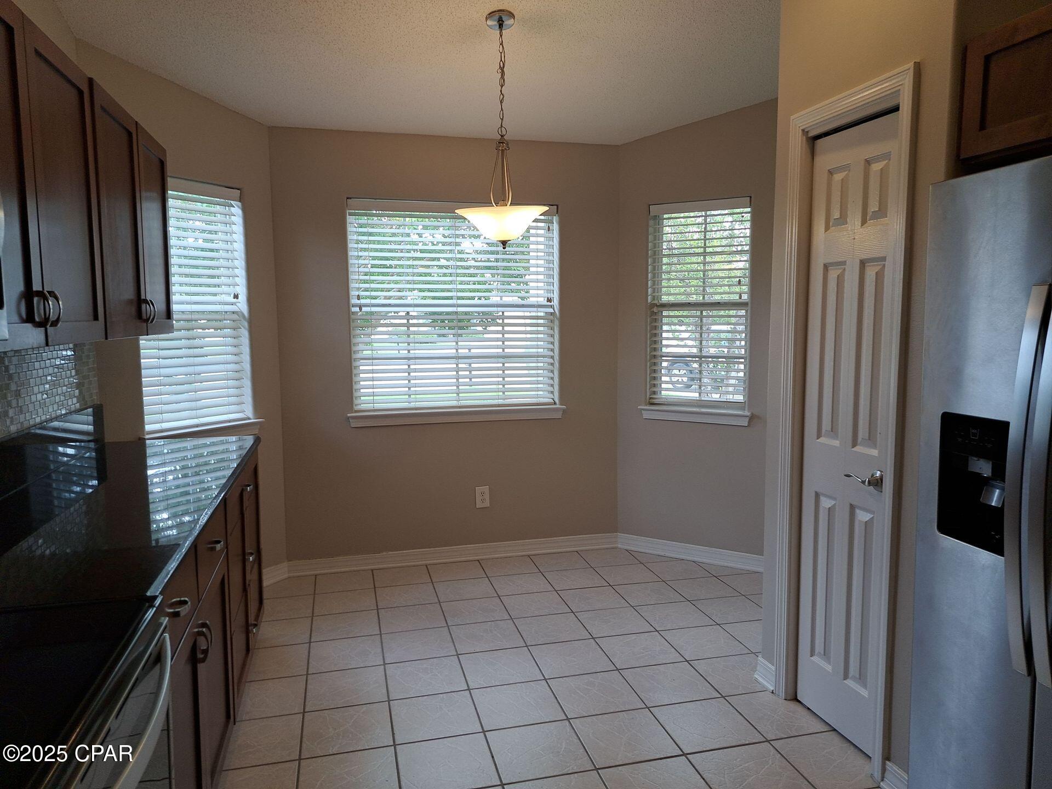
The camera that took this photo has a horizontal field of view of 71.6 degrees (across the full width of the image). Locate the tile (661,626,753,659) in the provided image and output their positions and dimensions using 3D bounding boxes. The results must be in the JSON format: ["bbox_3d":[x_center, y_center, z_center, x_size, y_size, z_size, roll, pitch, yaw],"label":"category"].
[{"bbox_3d":[0.793,1.106,3.249,0.302,0.010,0.298,-2,6,-14],"label":"tile"}]

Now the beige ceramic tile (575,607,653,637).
[{"bbox_3d":[0.420,1.088,3.470,0.302,0.010,0.298,-2,6,-14],"label":"beige ceramic tile"}]

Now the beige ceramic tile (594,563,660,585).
[{"bbox_3d":[0.571,1.009,4.084,0.303,0.010,0.297,-2,6,-14],"label":"beige ceramic tile"}]

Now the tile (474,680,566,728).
[{"bbox_3d":[-0.032,1.159,2.716,0.302,0.010,0.299,-2,6,-14],"label":"tile"}]

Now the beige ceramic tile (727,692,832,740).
[{"bbox_3d":[0.940,1.163,2.662,0.302,0.010,0.298,-2,6,-14],"label":"beige ceramic tile"}]

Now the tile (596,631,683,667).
[{"bbox_3d":[0.491,1.111,3.156,0.300,0.010,0.300,-2,6,-14],"label":"tile"}]

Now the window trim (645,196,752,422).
[{"bbox_3d":[0.988,-0.509,4.176,0.578,1.165,0.060,3,7,31],"label":"window trim"}]

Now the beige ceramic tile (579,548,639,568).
[{"bbox_3d":[0.498,0.986,4.387,0.304,0.010,0.278,-2,6,-14],"label":"beige ceramic tile"}]

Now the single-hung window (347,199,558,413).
[{"bbox_3d":[-0.399,-0.499,4.206,1.195,1.180,0.100,-2,6,-14],"label":"single-hung window"}]

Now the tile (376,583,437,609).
[{"bbox_3d":[-0.620,1.048,3.787,0.303,0.010,0.297,-2,6,-14],"label":"tile"}]

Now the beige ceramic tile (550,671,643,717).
[{"bbox_3d":[0.266,1.148,2.790,0.300,0.010,0.300,-2,6,-14],"label":"beige ceramic tile"}]

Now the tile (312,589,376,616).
[{"bbox_3d":[-0.918,1.058,3.713,0.303,0.010,0.297,-2,6,-14],"label":"tile"}]

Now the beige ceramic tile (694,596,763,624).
[{"bbox_3d":[1.013,1.061,3.588,0.302,0.010,0.299,-2,6,-14],"label":"beige ceramic tile"}]

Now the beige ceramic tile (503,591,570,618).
[{"bbox_3d":[0.048,1.063,3.670,0.300,0.010,0.300,-2,6,-14],"label":"beige ceramic tile"}]

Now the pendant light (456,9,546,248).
[{"bbox_3d":[-0.079,-0.885,2.482,0.328,0.766,0.328,-2,6,-14],"label":"pendant light"}]

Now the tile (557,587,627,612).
[{"bbox_3d":[0.345,1.050,3.726,0.302,0.010,0.299,-2,6,-14],"label":"tile"}]

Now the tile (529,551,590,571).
[{"bbox_3d":[0.201,0.997,4.330,0.300,0.010,0.300,-2,6,-14],"label":"tile"}]

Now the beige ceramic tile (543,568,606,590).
[{"bbox_3d":[0.271,1.024,4.032,0.302,0.010,0.302,-2,6,-14],"label":"beige ceramic tile"}]

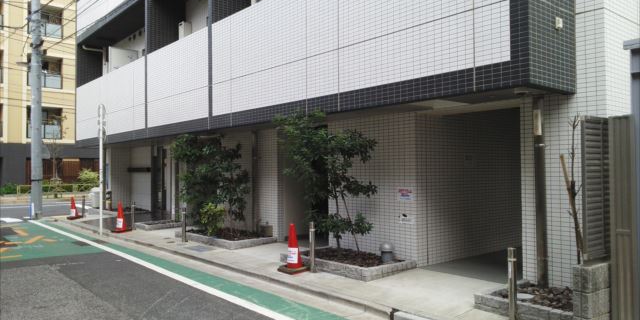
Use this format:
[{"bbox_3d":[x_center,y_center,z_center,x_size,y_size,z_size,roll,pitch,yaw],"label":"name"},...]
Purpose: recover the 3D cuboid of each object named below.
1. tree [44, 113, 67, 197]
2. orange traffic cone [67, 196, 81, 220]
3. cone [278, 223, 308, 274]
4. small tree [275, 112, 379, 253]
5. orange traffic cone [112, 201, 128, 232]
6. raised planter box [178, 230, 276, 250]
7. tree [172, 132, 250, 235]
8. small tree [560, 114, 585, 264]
[{"bbox_3d":[-14.730,-0.278,27.800,1.250,4.750,1.250,0,-1,-40],"label":"tree"},{"bbox_3d":[-8.066,1.544,16.400,0.380,0.710,0.380,0,-1,-40],"label":"orange traffic cone"},{"bbox_3d":[-0.406,1.324,7.531,0.360,0.690,0.360,0,-1,-40],"label":"cone"},{"bbox_3d":[0.066,0.358,7.633,1.250,2.200,1.750,0,-1,-40],"label":"small tree"},{"bbox_3d":[-4.878,1.368,12.192,0.380,0.730,0.380,0,-1,-40],"label":"orange traffic cone"},{"bbox_3d":[-2.017,1.600,10.359,0.950,0.170,2.400,0,-1,-40],"label":"raised planter box"},{"bbox_3d":[-2.239,0.499,10.461,1.200,2.100,1.900,0,-1,-40],"label":"tree"},{"bbox_3d":[2.503,0.469,4.930,0.200,1.800,0.200,0,-1,-40],"label":"small tree"}]

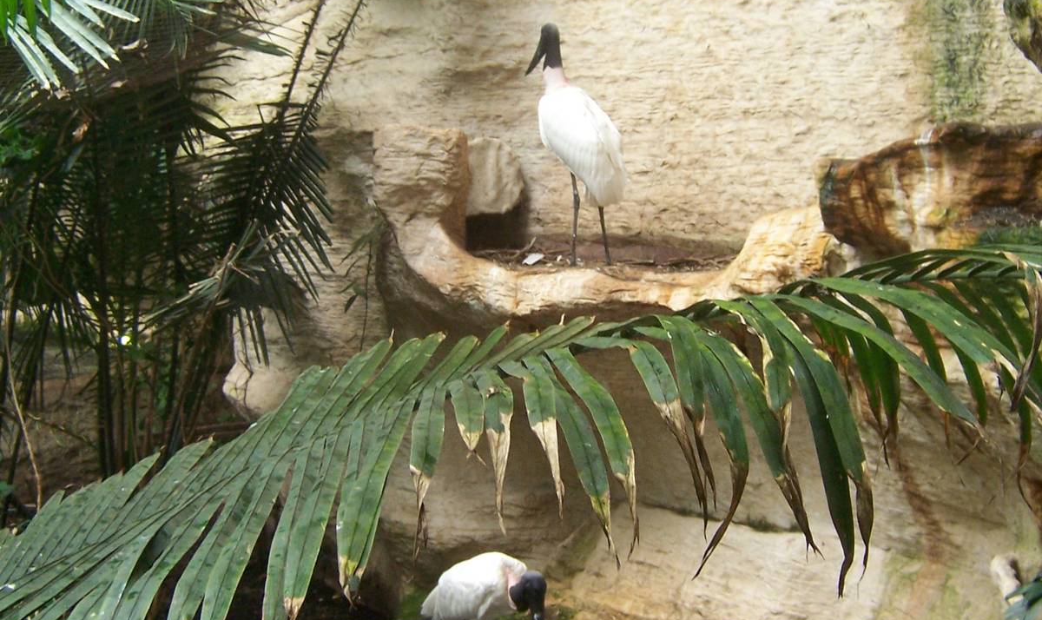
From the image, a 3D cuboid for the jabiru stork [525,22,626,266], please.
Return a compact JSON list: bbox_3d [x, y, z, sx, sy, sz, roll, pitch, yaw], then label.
[{"bbox_3d":[0.280,-0.812,6.500,0.320,1.190,0.600,-5,7,-42],"label":"jabiru stork"}]

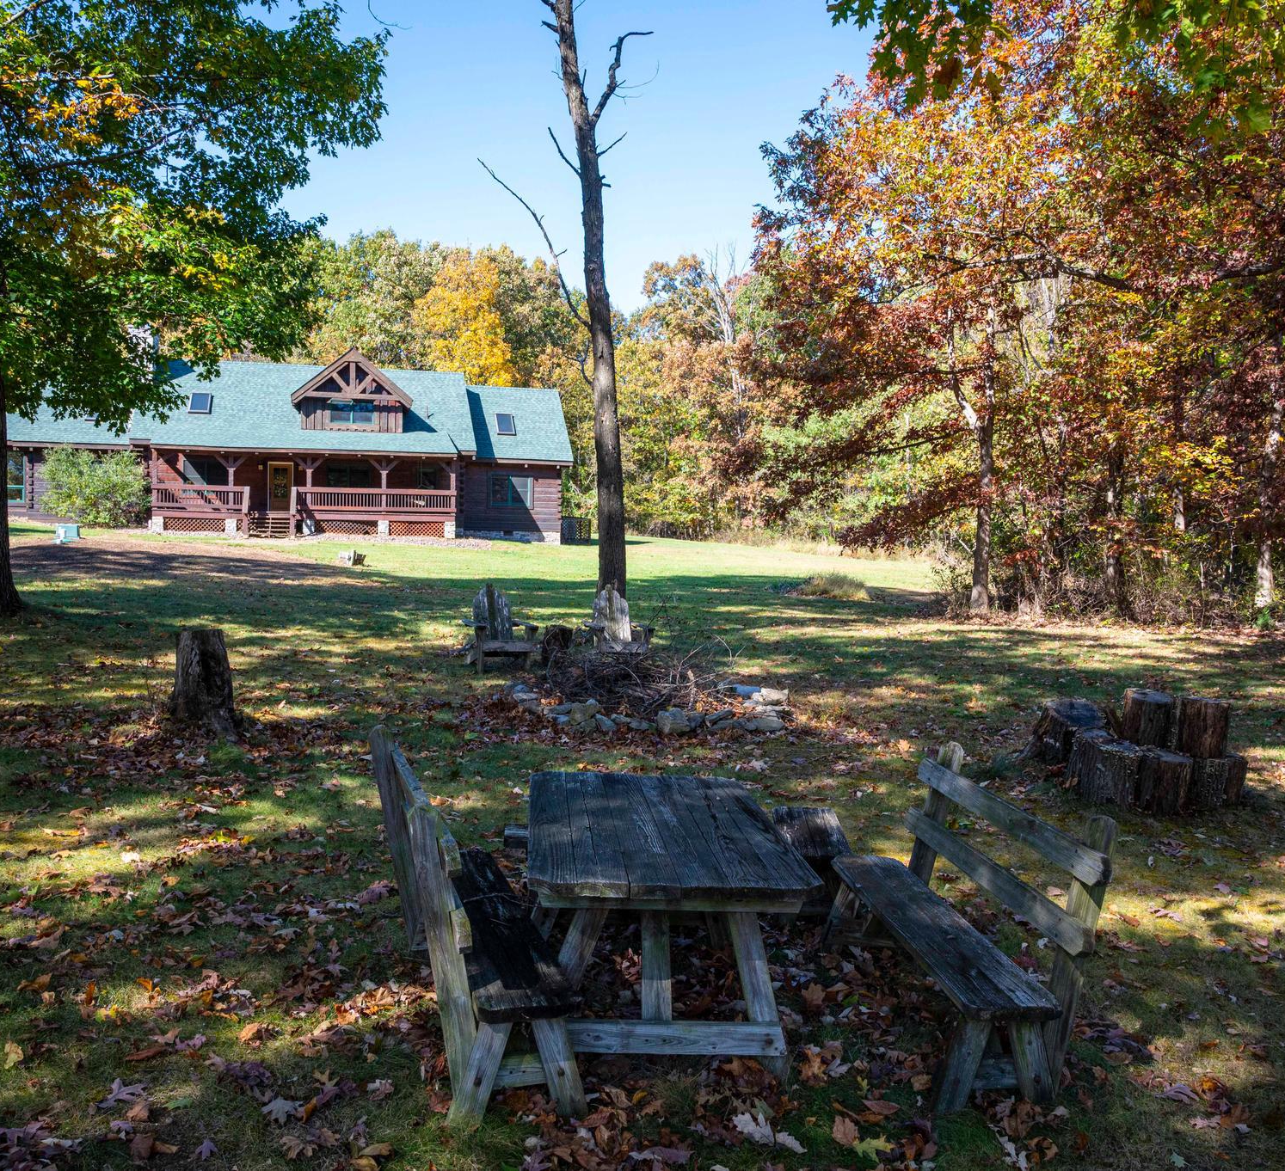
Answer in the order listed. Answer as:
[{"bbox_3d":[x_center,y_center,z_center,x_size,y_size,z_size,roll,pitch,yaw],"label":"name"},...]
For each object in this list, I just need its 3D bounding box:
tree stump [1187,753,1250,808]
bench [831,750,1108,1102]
[{"bbox_3d":[3.750,1.261,7.650,0.350,0.290,0.350,4,2,29],"label":"tree stump"},{"bbox_3d":[1.165,1.182,4.554,0.590,0.950,1.730,1,2,-5],"label":"bench"}]

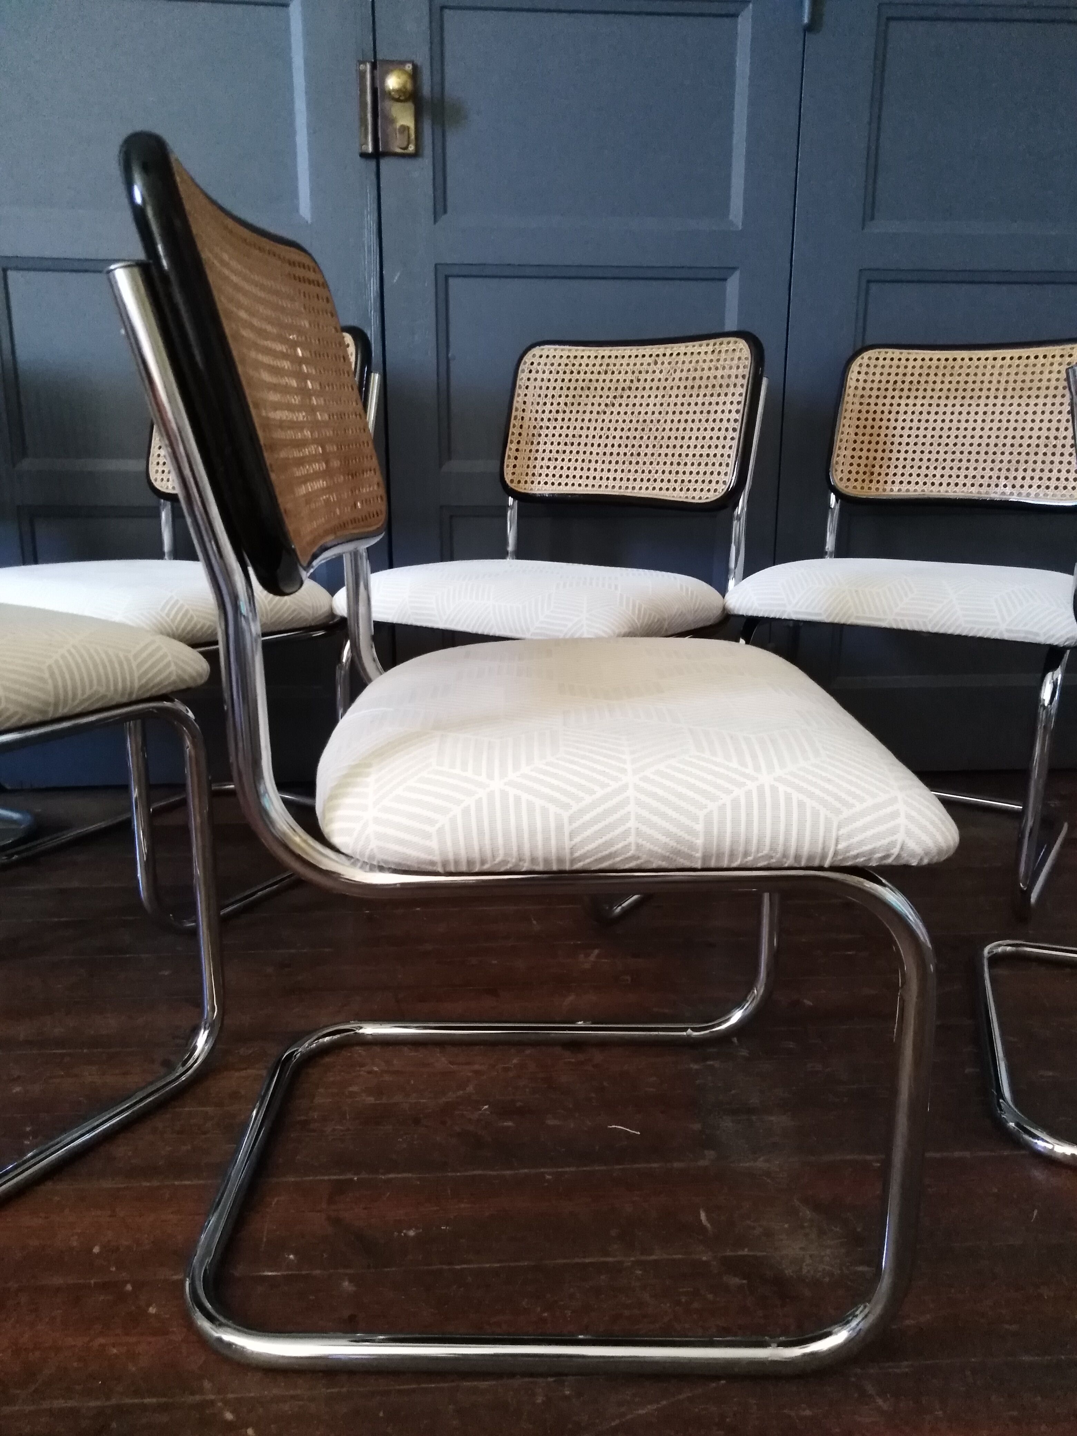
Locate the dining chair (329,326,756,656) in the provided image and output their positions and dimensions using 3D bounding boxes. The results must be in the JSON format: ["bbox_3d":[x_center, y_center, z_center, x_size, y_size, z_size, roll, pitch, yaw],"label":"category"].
[{"bbox_3d":[0.034,-0.178,1.597,0.470,0.813,0.550,10,17,33],"label":"dining chair"}]

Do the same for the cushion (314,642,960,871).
[{"bbox_3d":[0.062,-0.004,0.838,0.427,0.086,0.470,0,14,-1],"label":"cushion"}]

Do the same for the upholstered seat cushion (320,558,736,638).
[{"bbox_3d":[-0.001,-0.185,1.543,0.470,0.086,0.427,10,17,33],"label":"upholstered seat cushion"}]

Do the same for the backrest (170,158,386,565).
[{"bbox_3d":[-0.189,-0.248,0.773,0.055,0.245,0.410,-14,14,3],"label":"backrest"}]

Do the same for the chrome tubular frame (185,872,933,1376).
[{"bbox_3d":[-0.007,0.222,0.896,0.536,0.388,0.447,0,14,-1],"label":"chrome tubular frame"}]

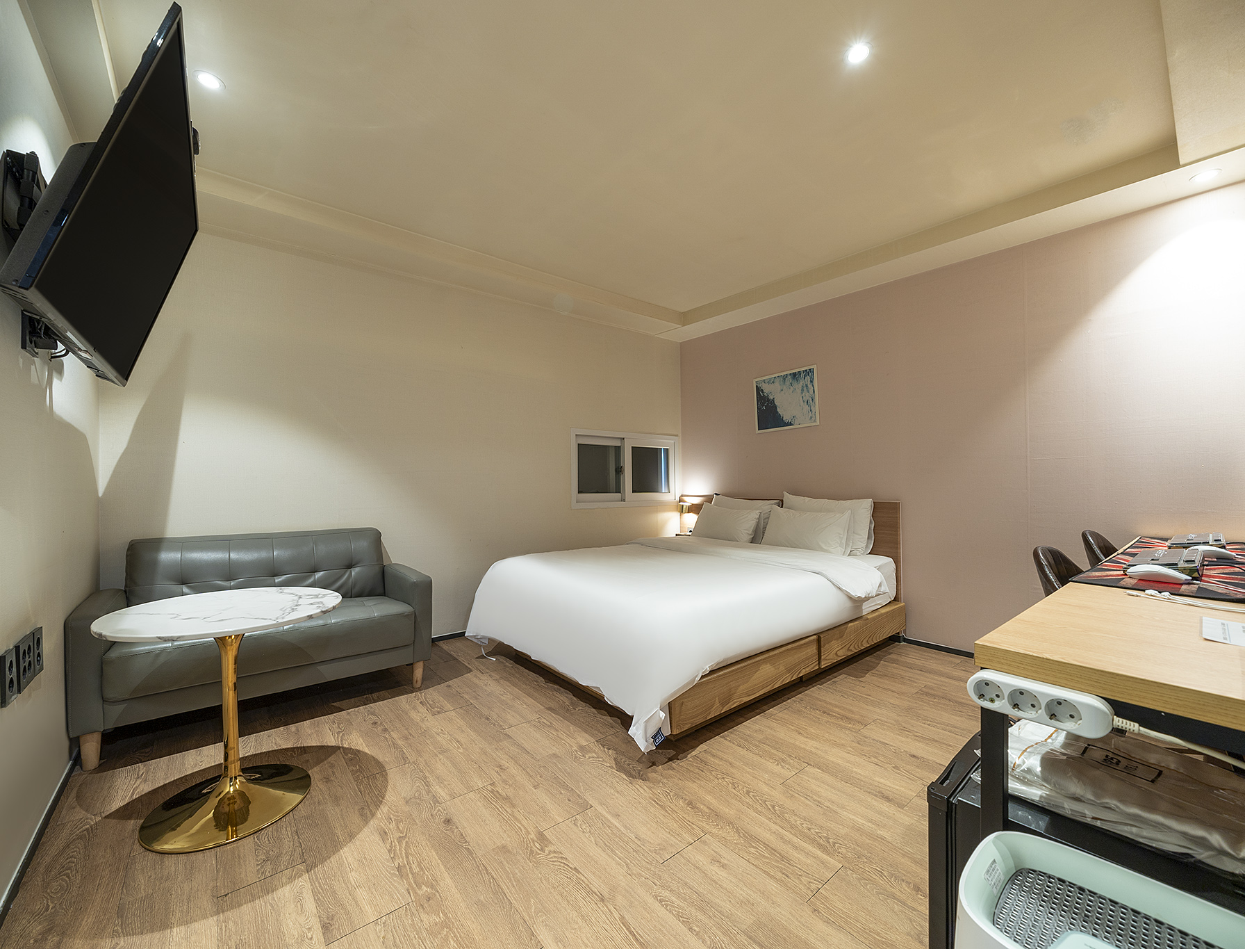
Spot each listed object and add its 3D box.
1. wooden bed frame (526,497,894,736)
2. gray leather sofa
[{"bbox_3d":[0.445,0.619,3.005,2.059,0.900,1.685,1,-1,-40],"label":"wooden bed frame"},{"bbox_3d":[-1.613,0.673,2.225,1.170,0.764,0.634,1,-1,-37],"label":"gray leather sofa"}]

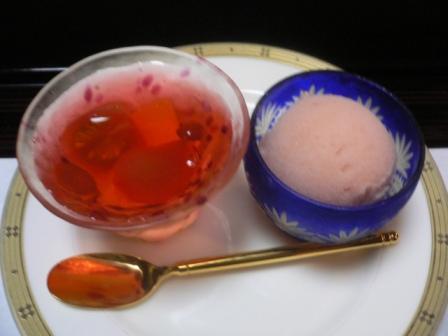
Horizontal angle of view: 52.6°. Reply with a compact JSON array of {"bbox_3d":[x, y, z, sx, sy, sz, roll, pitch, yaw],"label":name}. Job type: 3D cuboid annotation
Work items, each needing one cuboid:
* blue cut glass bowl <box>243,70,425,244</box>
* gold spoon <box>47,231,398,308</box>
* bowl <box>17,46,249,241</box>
[{"bbox_3d":[0.050,-0.003,0.219,0.078,0.048,0.078,0,57,0],"label":"blue cut glass bowl"},{"bbox_3d":[0.001,0.043,0.207,0.163,0.018,0.026,-7,58,-2],"label":"gold spoon"},{"bbox_3d":[-0.037,-0.002,0.212,0.094,0.058,0.094,0,57,0],"label":"bowl"}]

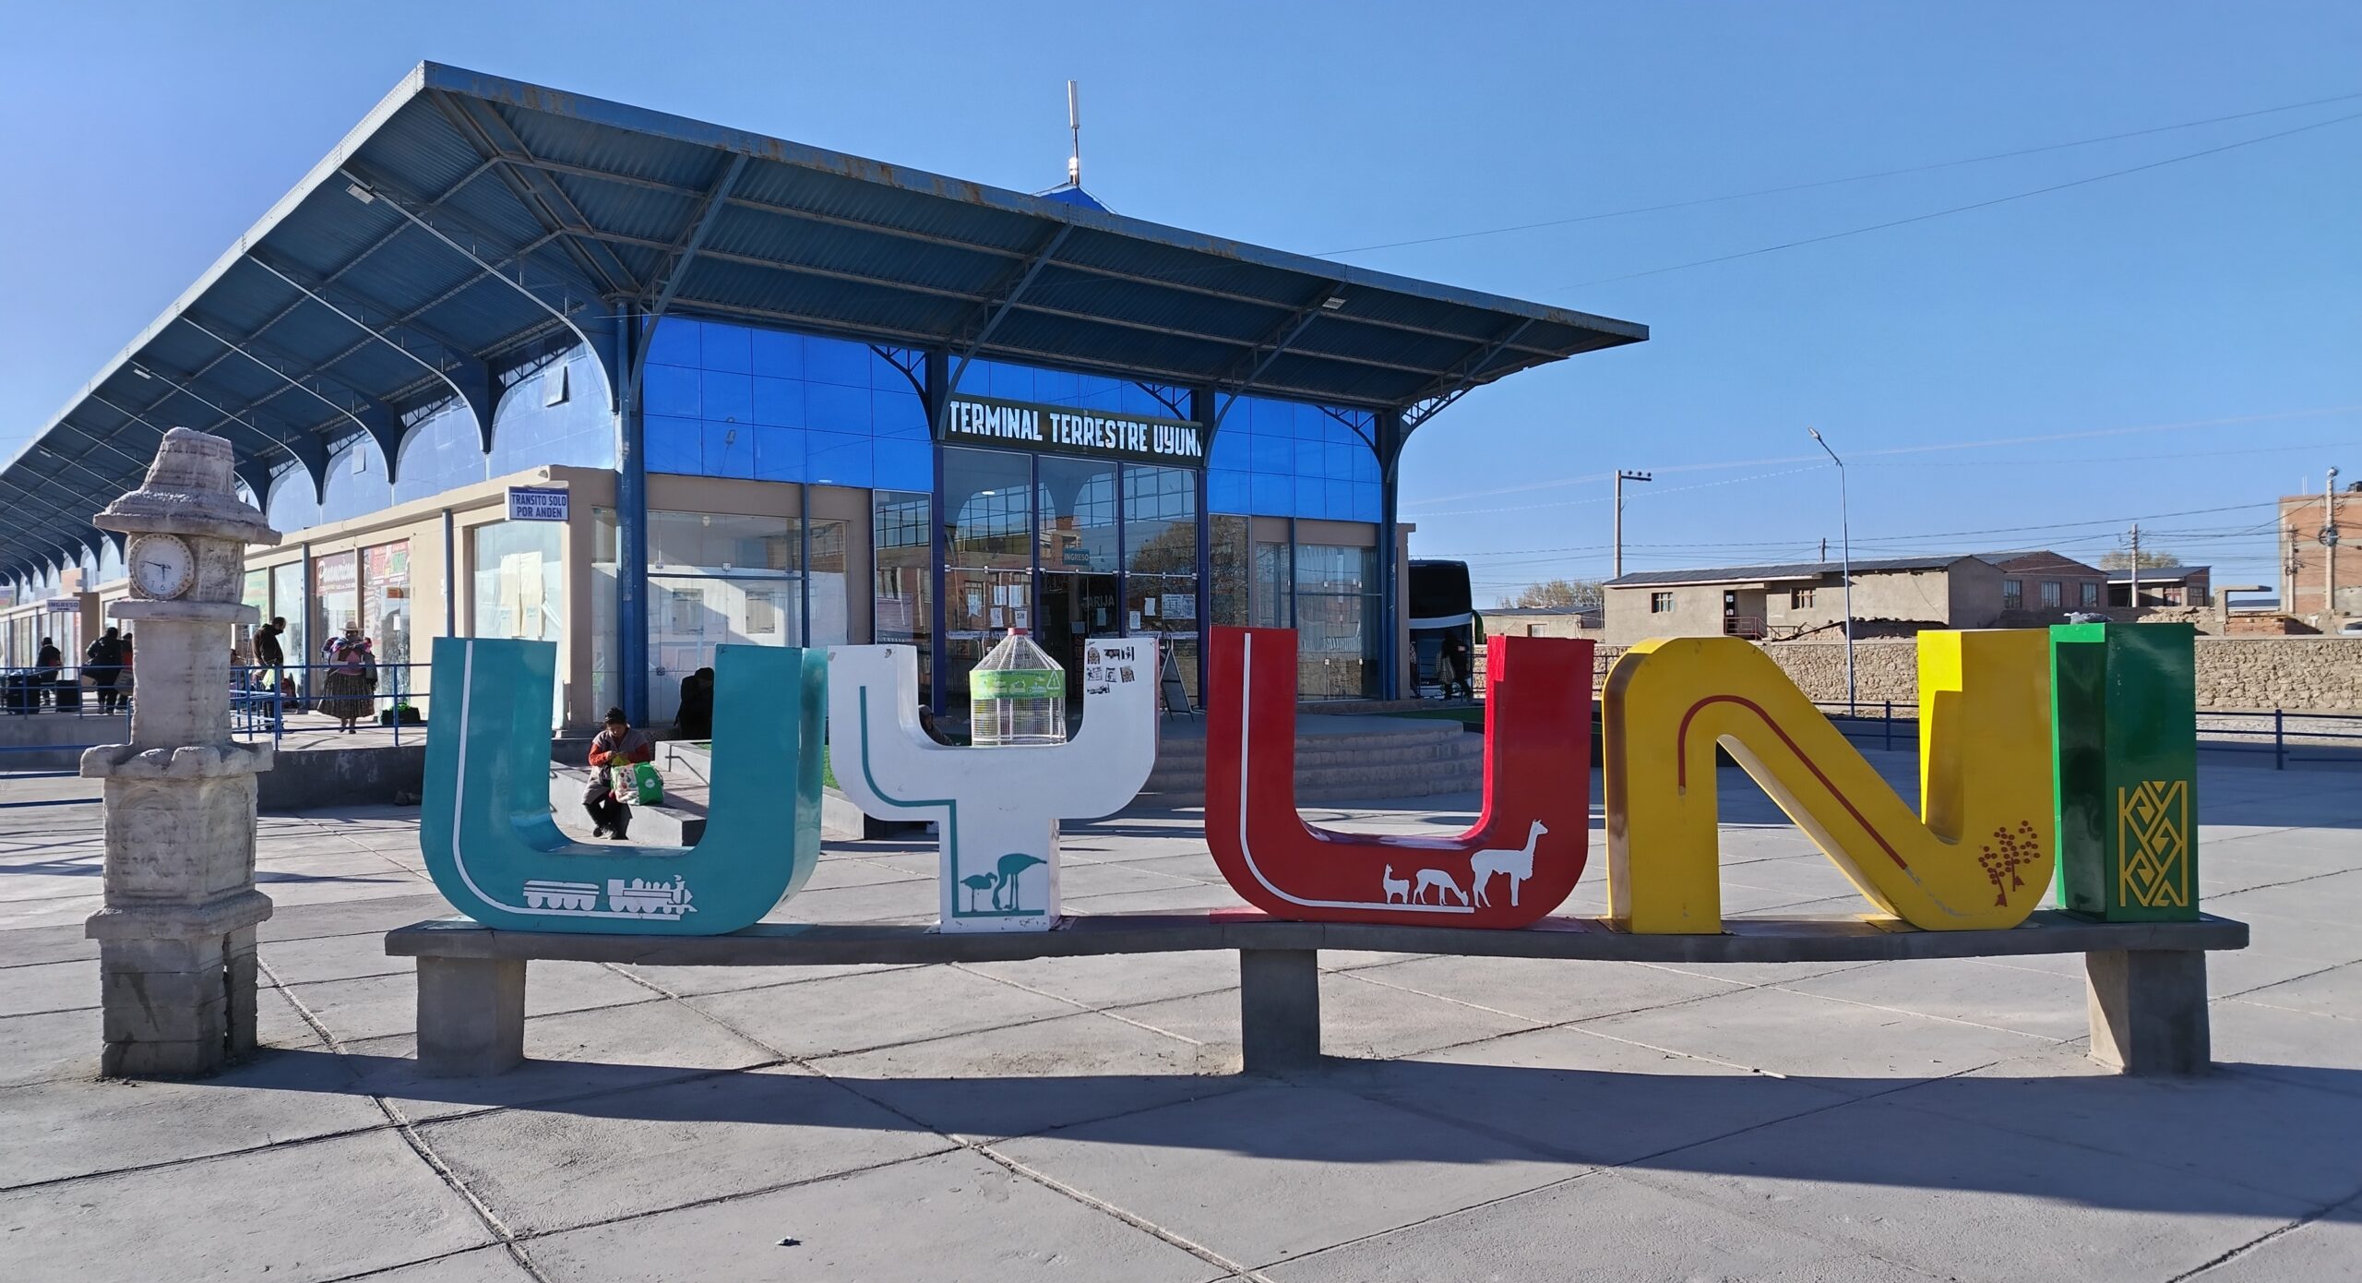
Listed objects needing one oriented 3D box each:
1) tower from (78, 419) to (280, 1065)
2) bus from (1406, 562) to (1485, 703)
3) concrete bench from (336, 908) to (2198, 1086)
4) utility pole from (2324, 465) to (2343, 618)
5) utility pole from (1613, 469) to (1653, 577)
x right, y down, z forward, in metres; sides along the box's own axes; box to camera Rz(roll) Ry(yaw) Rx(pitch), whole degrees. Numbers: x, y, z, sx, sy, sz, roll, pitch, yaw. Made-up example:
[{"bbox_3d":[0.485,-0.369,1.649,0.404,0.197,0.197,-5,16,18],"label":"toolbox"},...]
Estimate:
[{"bbox_3d":[-4.148,0.434,6.799,0.510,2.635,0.510,0,-1,-1],"label":"tower"},{"bbox_3d":[5.882,0.141,46.325,2.600,4.050,13.000,-1,-1,0],"label":"bus"},{"bbox_3d":[0.462,1.412,6.444,7.250,0.590,0.600,-1,-1,2],"label":"concrete bench"},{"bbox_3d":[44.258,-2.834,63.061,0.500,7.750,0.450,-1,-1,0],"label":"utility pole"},{"bbox_3d":[21.910,-3.312,79.557,2.300,9.700,0.350,0,-1,-29],"label":"utility pole"}]

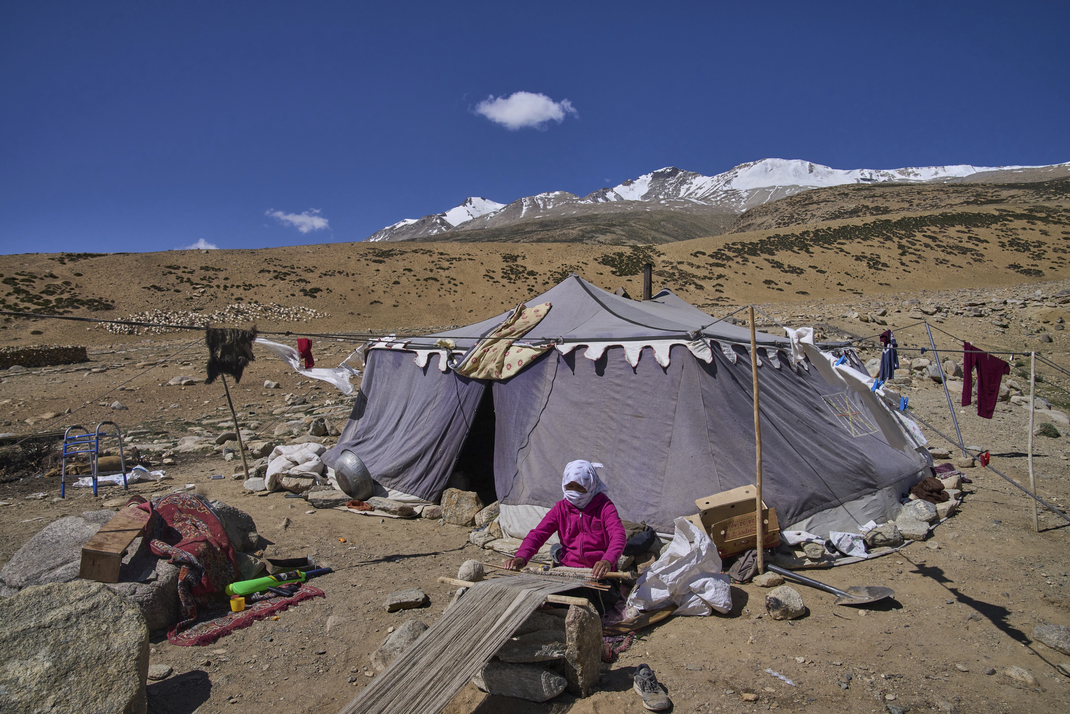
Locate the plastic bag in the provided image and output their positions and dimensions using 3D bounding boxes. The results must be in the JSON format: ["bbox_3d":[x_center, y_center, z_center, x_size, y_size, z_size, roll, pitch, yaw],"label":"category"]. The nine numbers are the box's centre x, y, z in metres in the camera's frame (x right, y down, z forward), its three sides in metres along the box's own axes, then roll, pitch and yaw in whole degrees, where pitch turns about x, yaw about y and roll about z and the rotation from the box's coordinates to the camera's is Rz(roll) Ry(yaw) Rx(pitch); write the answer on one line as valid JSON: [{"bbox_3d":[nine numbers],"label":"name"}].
[{"bbox_3d":[0.900,1.305,4.500,0.600,0.510,0.460,0,0,0],"label":"plastic bag"}]

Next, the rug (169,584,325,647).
[{"bbox_3d":[-1.740,1.530,4.330,0.360,0.080,0.950,0,0,29],"label":"rug"}]

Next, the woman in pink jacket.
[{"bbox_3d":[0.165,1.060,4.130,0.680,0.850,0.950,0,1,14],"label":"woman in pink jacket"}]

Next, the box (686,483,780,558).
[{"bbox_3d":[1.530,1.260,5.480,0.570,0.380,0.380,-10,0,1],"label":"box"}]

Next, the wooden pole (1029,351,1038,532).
[{"bbox_3d":[4.140,0.705,5.930,0.055,1.500,0.045,-2,1,0],"label":"wooden pole"}]

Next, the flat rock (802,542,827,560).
[{"bbox_3d":[2.110,1.460,5.400,0.175,0.110,0.140,0,0,-6],"label":"flat rock"}]

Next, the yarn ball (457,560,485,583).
[{"bbox_3d":[-0.345,1.165,3.880,0.145,0.135,0.145,0,0,0],"label":"yarn ball"}]

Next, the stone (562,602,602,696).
[{"bbox_3d":[0.228,1.365,3.360,0.130,0.400,0.160,0,0,30],"label":"stone"}]

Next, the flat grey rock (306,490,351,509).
[{"bbox_3d":[-2.170,1.505,7.430,0.440,0.130,0.340,0,0,-12],"label":"flat grey rock"}]

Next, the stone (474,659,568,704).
[{"bbox_3d":[-0.070,1.450,3.260,0.410,0.130,0.200,0,1,12],"label":"stone"}]

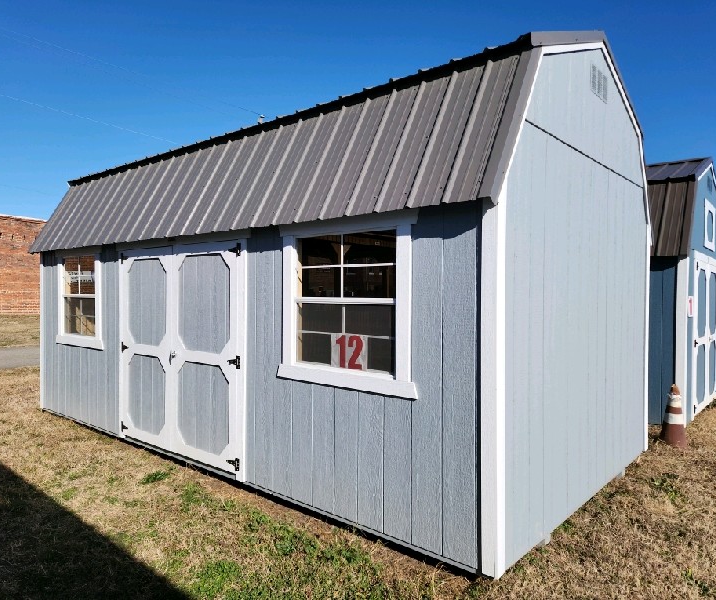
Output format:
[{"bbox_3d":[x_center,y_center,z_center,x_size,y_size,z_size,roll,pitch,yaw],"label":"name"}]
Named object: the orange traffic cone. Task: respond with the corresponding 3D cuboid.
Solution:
[{"bbox_3d":[3.197,1.184,5.380,0.300,0.670,0.300,1,1,40],"label":"orange traffic cone"}]

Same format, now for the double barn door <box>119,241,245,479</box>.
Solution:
[{"bbox_3d":[-1.623,0.439,4.661,2.020,1.840,0.080,1,1,40],"label":"double barn door"}]

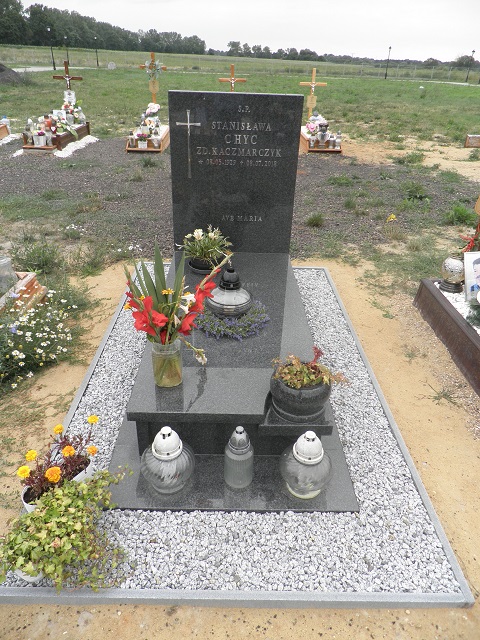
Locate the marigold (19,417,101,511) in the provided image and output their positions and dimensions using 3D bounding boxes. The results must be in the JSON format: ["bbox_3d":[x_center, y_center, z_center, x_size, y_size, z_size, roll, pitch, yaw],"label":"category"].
[{"bbox_3d":[-0.621,0.534,1.536,0.270,0.280,0.180,-17,37,-29],"label":"marigold"}]

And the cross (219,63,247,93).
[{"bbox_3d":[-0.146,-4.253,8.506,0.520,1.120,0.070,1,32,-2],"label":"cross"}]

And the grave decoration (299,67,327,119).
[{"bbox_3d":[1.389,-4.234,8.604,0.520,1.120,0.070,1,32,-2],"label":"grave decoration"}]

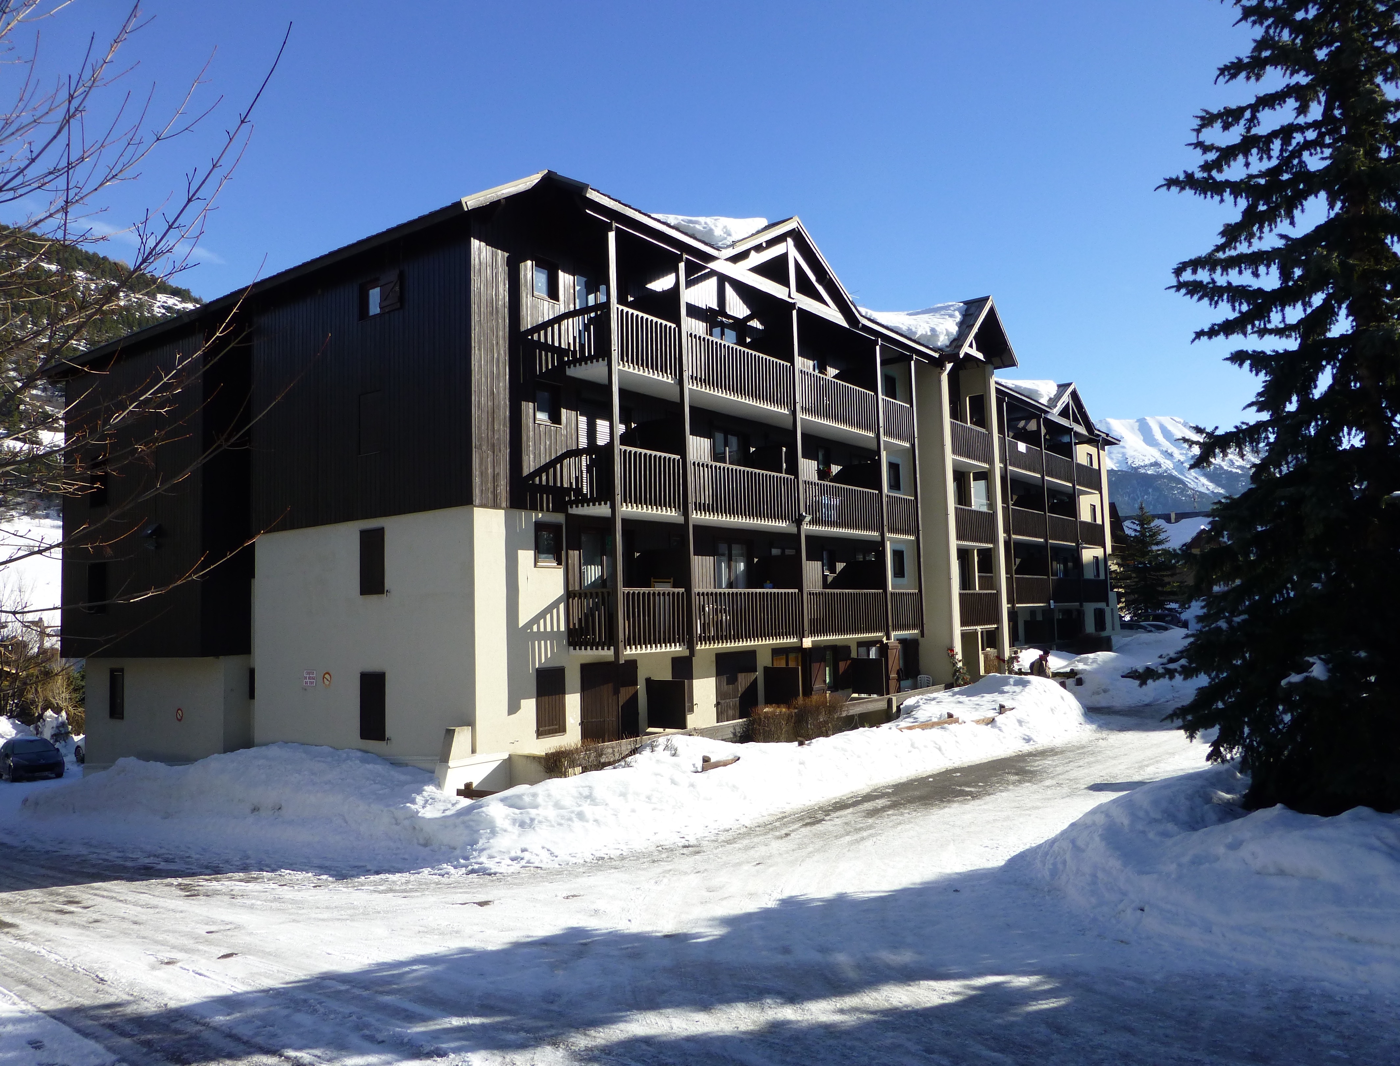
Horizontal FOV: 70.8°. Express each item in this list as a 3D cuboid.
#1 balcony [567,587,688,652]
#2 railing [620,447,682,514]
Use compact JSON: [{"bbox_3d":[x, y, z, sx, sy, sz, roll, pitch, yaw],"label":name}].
[{"bbox_3d":[-1.332,1.734,19.429,1.360,1.210,2.200,-5,-5,37],"label":"balcony"},{"bbox_3d":[-1.213,-0.925,18.974,0.800,1.192,1.893,-5,-6,37],"label":"railing"}]

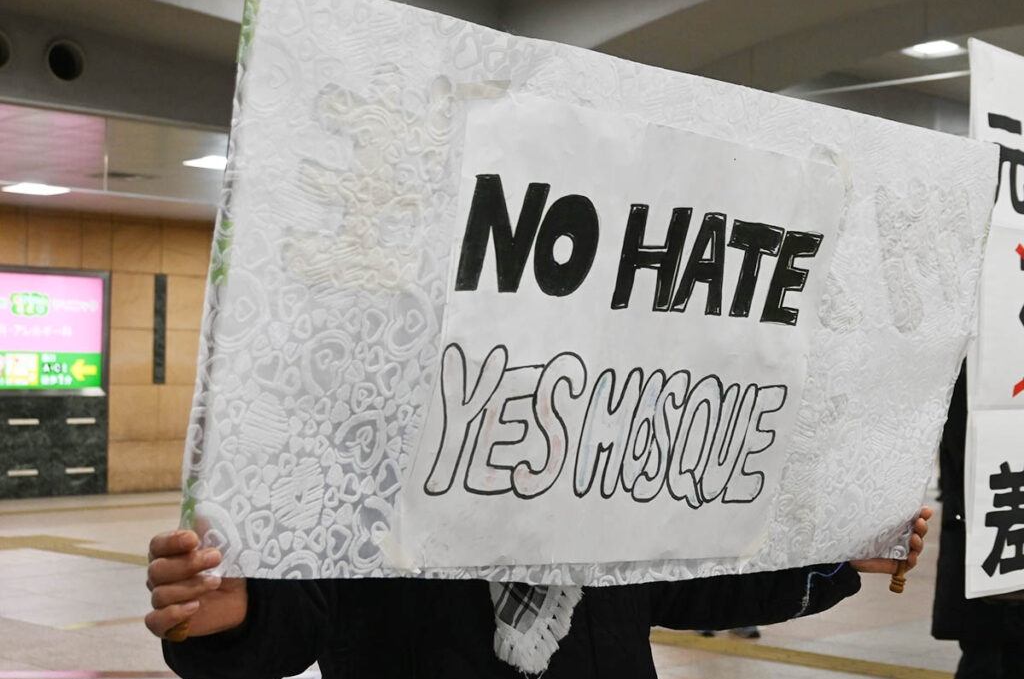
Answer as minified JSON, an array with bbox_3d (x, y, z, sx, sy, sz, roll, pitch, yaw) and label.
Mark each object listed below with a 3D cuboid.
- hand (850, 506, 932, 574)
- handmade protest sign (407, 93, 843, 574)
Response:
[{"bbox_3d":[0.419,0.225,1.330,0.100,0.085,0.080,1,-2,-21],"label":"hand"},{"bbox_3d":[0.112,0.015,1.107,0.402,0.412,0.020,3,13,-26],"label":"handmade protest sign"}]

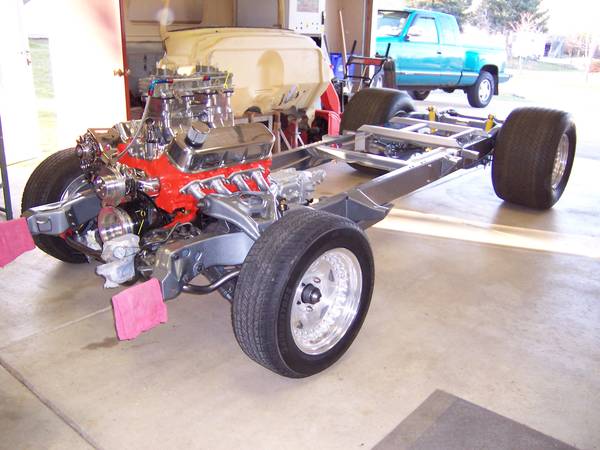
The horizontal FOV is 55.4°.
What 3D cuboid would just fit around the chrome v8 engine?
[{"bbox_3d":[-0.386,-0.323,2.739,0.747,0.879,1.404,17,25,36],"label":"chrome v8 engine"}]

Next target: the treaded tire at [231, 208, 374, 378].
[{"bbox_3d":[0.033,0.265,2.228,0.205,0.638,0.638,19,26,39],"label":"treaded tire"}]

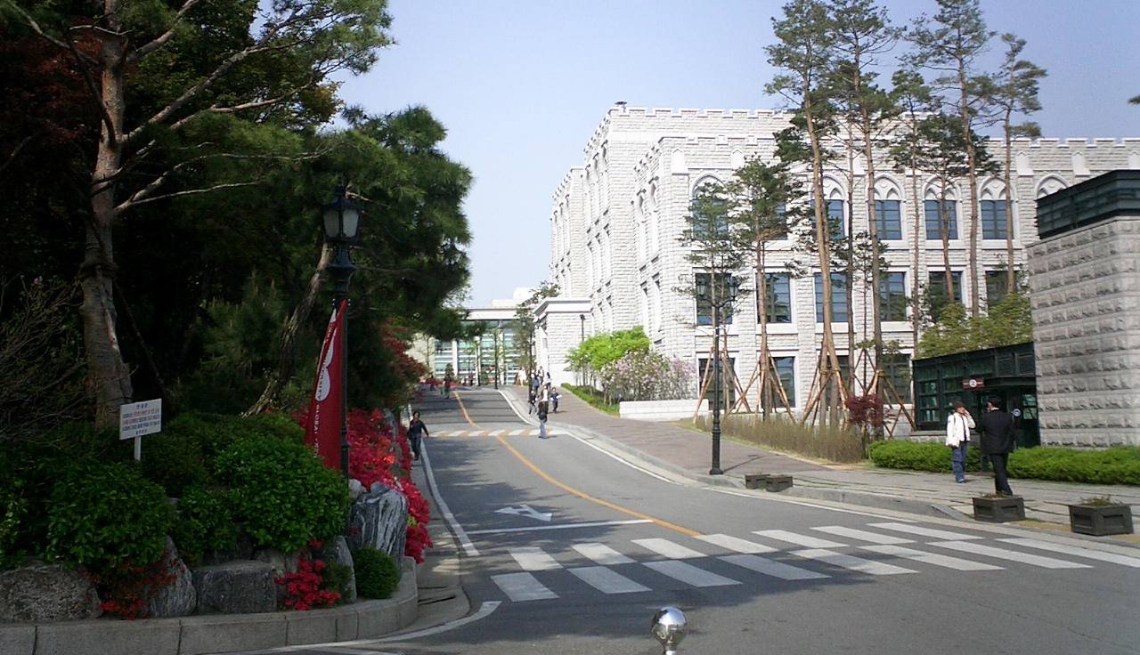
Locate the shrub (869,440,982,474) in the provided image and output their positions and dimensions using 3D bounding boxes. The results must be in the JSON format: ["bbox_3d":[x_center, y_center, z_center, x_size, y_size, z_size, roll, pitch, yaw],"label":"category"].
[{"bbox_3d":[9.390,3.413,32.000,1.000,0.670,5.200,-1,-5,-8],"label":"shrub"}]

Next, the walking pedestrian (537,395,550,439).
[{"bbox_3d":[-1.178,3.888,52.000,0.500,1.680,0.400,2,-6,-37],"label":"walking pedestrian"}]

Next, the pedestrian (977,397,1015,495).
[{"bbox_3d":[7.484,2.091,21.400,0.580,1.730,0.420,0,-5,-14],"label":"pedestrian"}]

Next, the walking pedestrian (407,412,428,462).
[{"bbox_3d":[-5.014,3.552,40.000,0.620,1.670,0.420,-1,-5,-7],"label":"walking pedestrian"}]

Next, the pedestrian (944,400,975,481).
[{"bbox_3d":[8.058,2.372,25.200,0.520,1.700,0.420,2,-6,-41],"label":"pedestrian"}]

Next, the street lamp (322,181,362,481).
[{"bbox_3d":[-2.042,0.495,11.000,0.380,3.650,0.380,-1,-5,-11],"label":"street lamp"}]

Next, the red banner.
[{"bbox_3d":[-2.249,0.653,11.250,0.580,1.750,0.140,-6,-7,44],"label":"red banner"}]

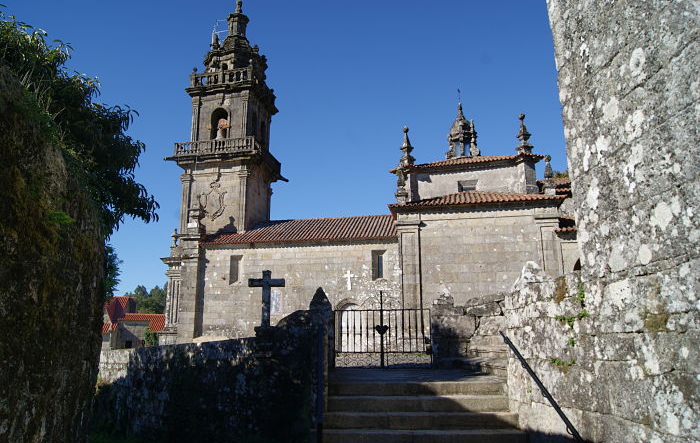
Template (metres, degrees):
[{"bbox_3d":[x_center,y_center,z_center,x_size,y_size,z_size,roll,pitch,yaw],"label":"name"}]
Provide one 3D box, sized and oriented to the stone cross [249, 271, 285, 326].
[{"bbox_3d":[-1.756,1.625,11.100,0.760,1.200,0.170,0,-13,0],"label":"stone cross"}]

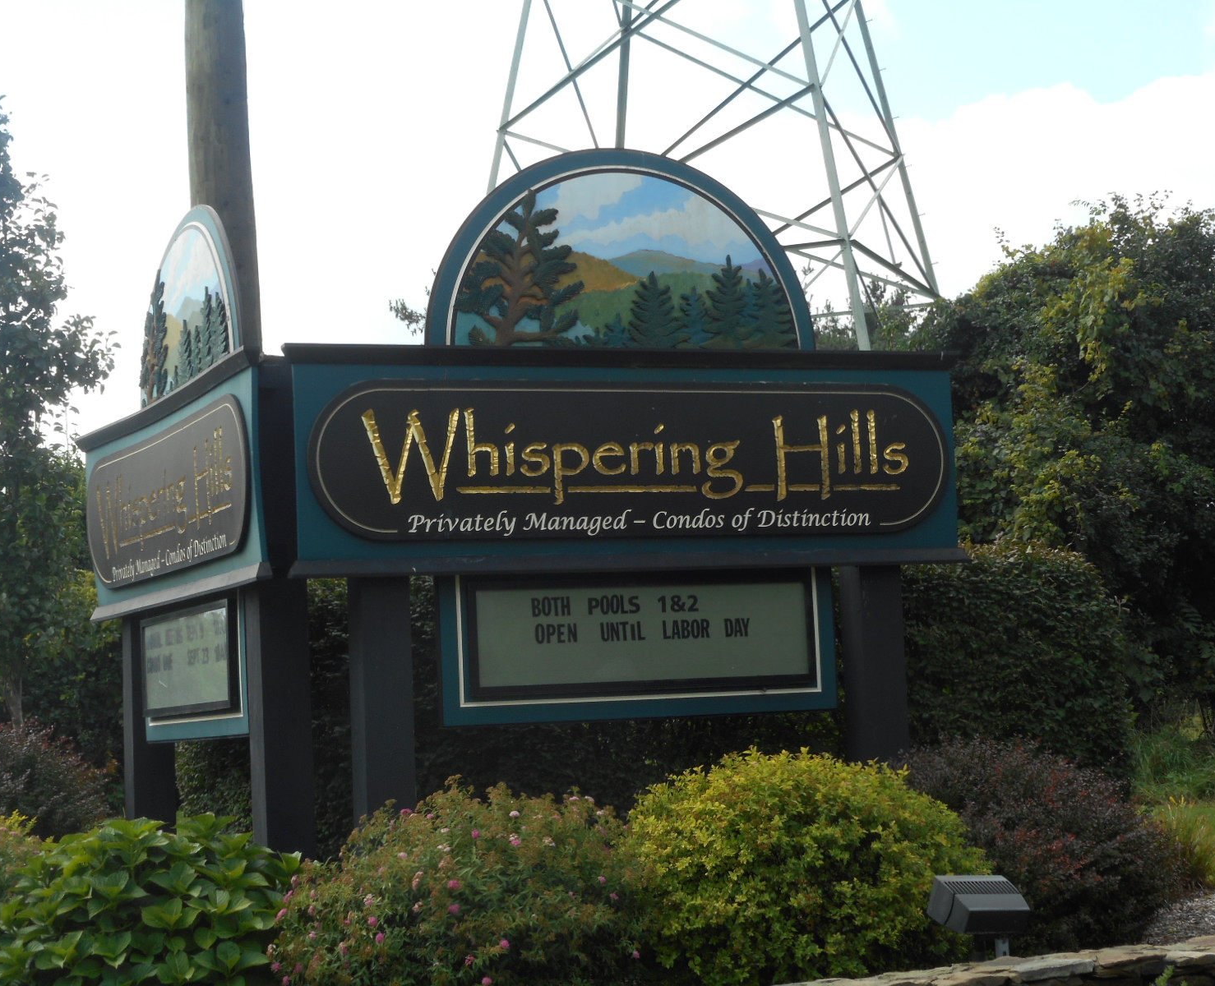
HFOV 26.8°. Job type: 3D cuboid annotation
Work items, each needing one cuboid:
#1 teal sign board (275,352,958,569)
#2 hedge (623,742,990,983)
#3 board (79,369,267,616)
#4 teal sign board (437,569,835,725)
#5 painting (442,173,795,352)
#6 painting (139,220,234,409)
[{"bbox_3d":[0.132,-0.136,10.981,3.132,0.952,0.213,0,-5,-22],"label":"teal sign board"},{"bbox_3d":[0.788,1.481,10.065,1.389,0.943,1.347,-2,-5,0],"label":"hedge"},{"bbox_3d":[-2.015,0.039,11.816,0.213,0.952,3.132,0,-5,-24],"label":"board"},{"bbox_3d":[0.156,0.649,10.971,1.833,0.628,0.091,0,-5,-22],"label":"teal sign board"},{"bbox_3d":[0.072,-1.011,11.144,1.647,0.811,0.061,0,-5,-22],"label":"painting"},{"bbox_3d":[-1.964,-0.852,11.919,0.061,0.811,1.647,0,-5,-24],"label":"painting"}]

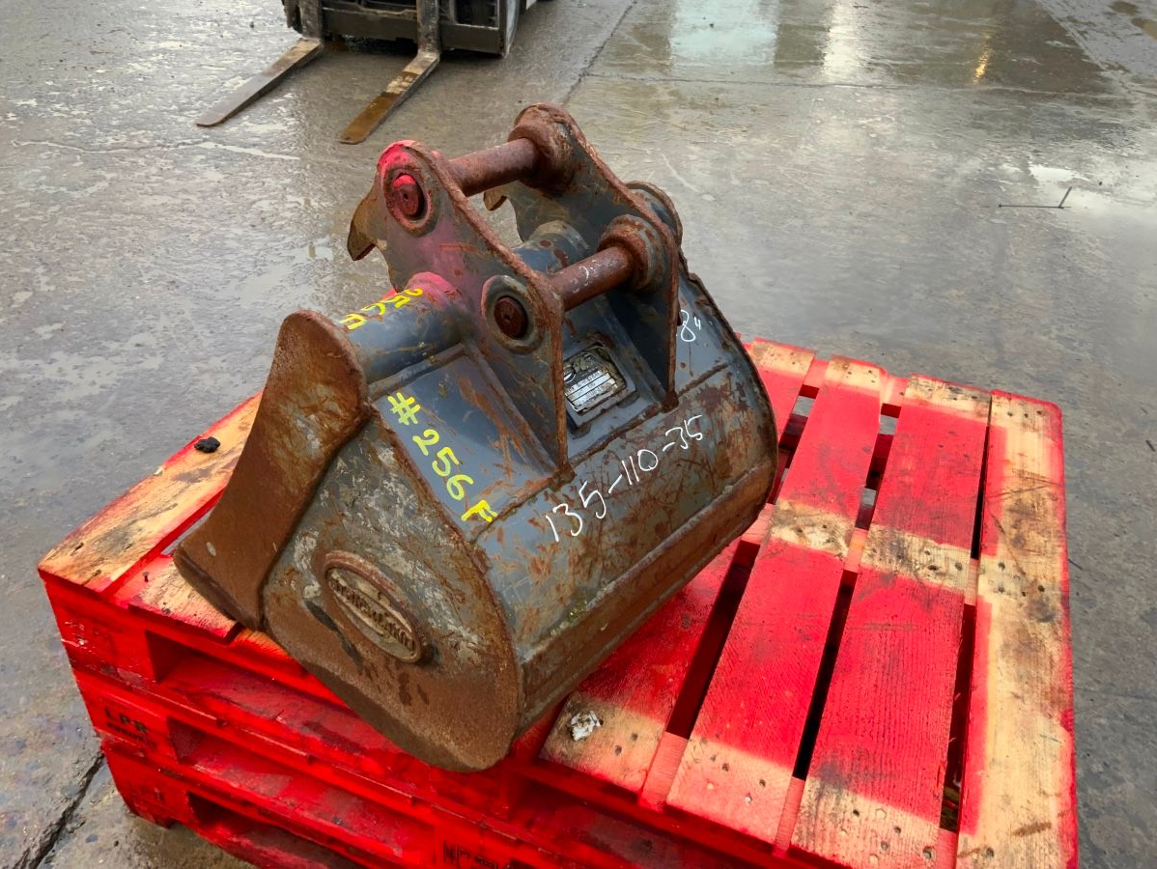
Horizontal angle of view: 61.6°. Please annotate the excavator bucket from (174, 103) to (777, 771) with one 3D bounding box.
[{"bbox_3d":[-0.126,-0.038,1.007,0.540,0.605,0.464,28,42,31],"label":"excavator bucket"}]

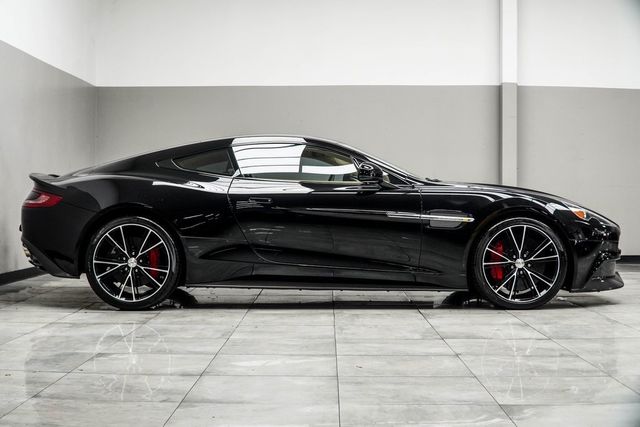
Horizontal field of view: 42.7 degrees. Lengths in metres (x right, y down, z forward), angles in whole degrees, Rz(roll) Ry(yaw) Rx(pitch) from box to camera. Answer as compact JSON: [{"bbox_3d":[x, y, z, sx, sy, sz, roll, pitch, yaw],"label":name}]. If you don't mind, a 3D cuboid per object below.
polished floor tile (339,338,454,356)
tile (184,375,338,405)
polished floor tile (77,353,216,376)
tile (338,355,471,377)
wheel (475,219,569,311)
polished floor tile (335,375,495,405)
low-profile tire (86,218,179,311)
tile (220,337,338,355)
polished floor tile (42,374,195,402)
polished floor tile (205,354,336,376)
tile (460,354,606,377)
[{"bbox_3d":[0.390,0.717,4.356,0.602,0.012,0.487,0,1,1],"label":"polished floor tile"},{"bbox_3d":[-0.222,0.731,3.394,0.602,0.012,0.487,0,1,1],"label":"tile"},{"bbox_3d":[-0.820,0.720,3.884,0.602,0.012,0.487,0,1,1],"label":"polished floor tile"},{"bbox_3d":[0.385,0.725,3.872,0.602,0.012,0.487,0,1,1],"label":"tile"},{"bbox_3d":[1.413,0.350,5.897,0.680,0.680,0.255,0,1,1],"label":"wheel"},{"bbox_3d":[0.381,0.734,3.389,0.602,0.012,0.487,0,1,1],"label":"polished floor tile"},{"bbox_3d":[-1.320,0.347,5.915,0.680,0.680,0.290,0,1,1],"label":"low-profile tire"},{"bbox_3d":[-0.212,0.714,4.361,0.602,0.012,0.487,0,1,1],"label":"tile"},{"bbox_3d":[-0.824,0.729,3.400,0.602,0.012,0.487,0,1,1],"label":"polished floor tile"},{"bbox_3d":[-0.217,0.723,3.878,0.602,0.012,0.487,0,1,1],"label":"polished floor tile"},{"bbox_3d":[0.988,0.728,3.866,0.602,0.012,0.487,0,1,1],"label":"tile"}]

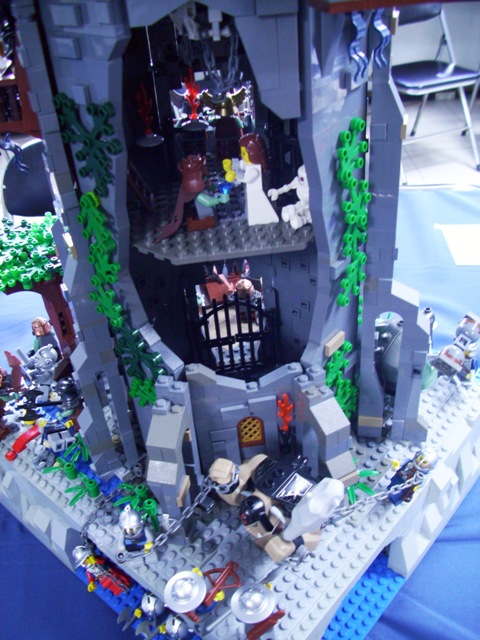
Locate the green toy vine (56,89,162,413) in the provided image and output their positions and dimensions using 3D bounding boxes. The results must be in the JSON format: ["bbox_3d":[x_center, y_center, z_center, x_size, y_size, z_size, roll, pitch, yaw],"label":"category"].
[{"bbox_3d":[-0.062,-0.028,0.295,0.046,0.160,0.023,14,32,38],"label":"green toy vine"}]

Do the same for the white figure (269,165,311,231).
[{"bbox_3d":[0.030,-0.065,0.302,0.024,0.029,0.026,-32,43,-32],"label":"white figure"}]

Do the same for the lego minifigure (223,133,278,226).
[{"bbox_3d":[0.005,-0.072,0.305,0.027,0.044,0.020,-7,36,-3],"label":"lego minifigure"}]

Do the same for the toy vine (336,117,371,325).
[{"bbox_3d":[0.056,-0.044,0.300,0.015,0.111,0.032,17,35,36],"label":"toy vine"}]

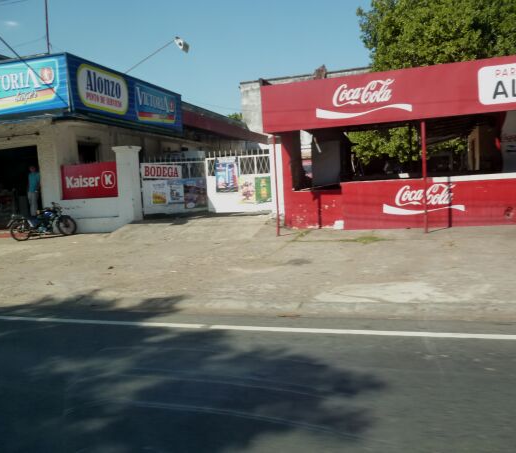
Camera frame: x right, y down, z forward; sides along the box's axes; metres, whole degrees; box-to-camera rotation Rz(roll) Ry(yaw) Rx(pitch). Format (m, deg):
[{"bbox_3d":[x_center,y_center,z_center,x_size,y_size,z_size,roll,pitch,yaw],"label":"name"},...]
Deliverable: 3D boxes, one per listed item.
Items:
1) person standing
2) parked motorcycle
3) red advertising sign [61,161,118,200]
[{"bbox_3d":[-7.030,-1.083,15.300,0.460,1.680,0.320,-3,4,-2],"label":"person standing"},{"bbox_3d":[-6.219,-0.167,14.100,1.880,1.020,0.720,-5,5,-31],"label":"parked motorcycle"},{"bbox_3d":[-5.063,-1.390,14.700,1.900,1.030,0.060,-2,4,14],"label":"red advertising sign"}]

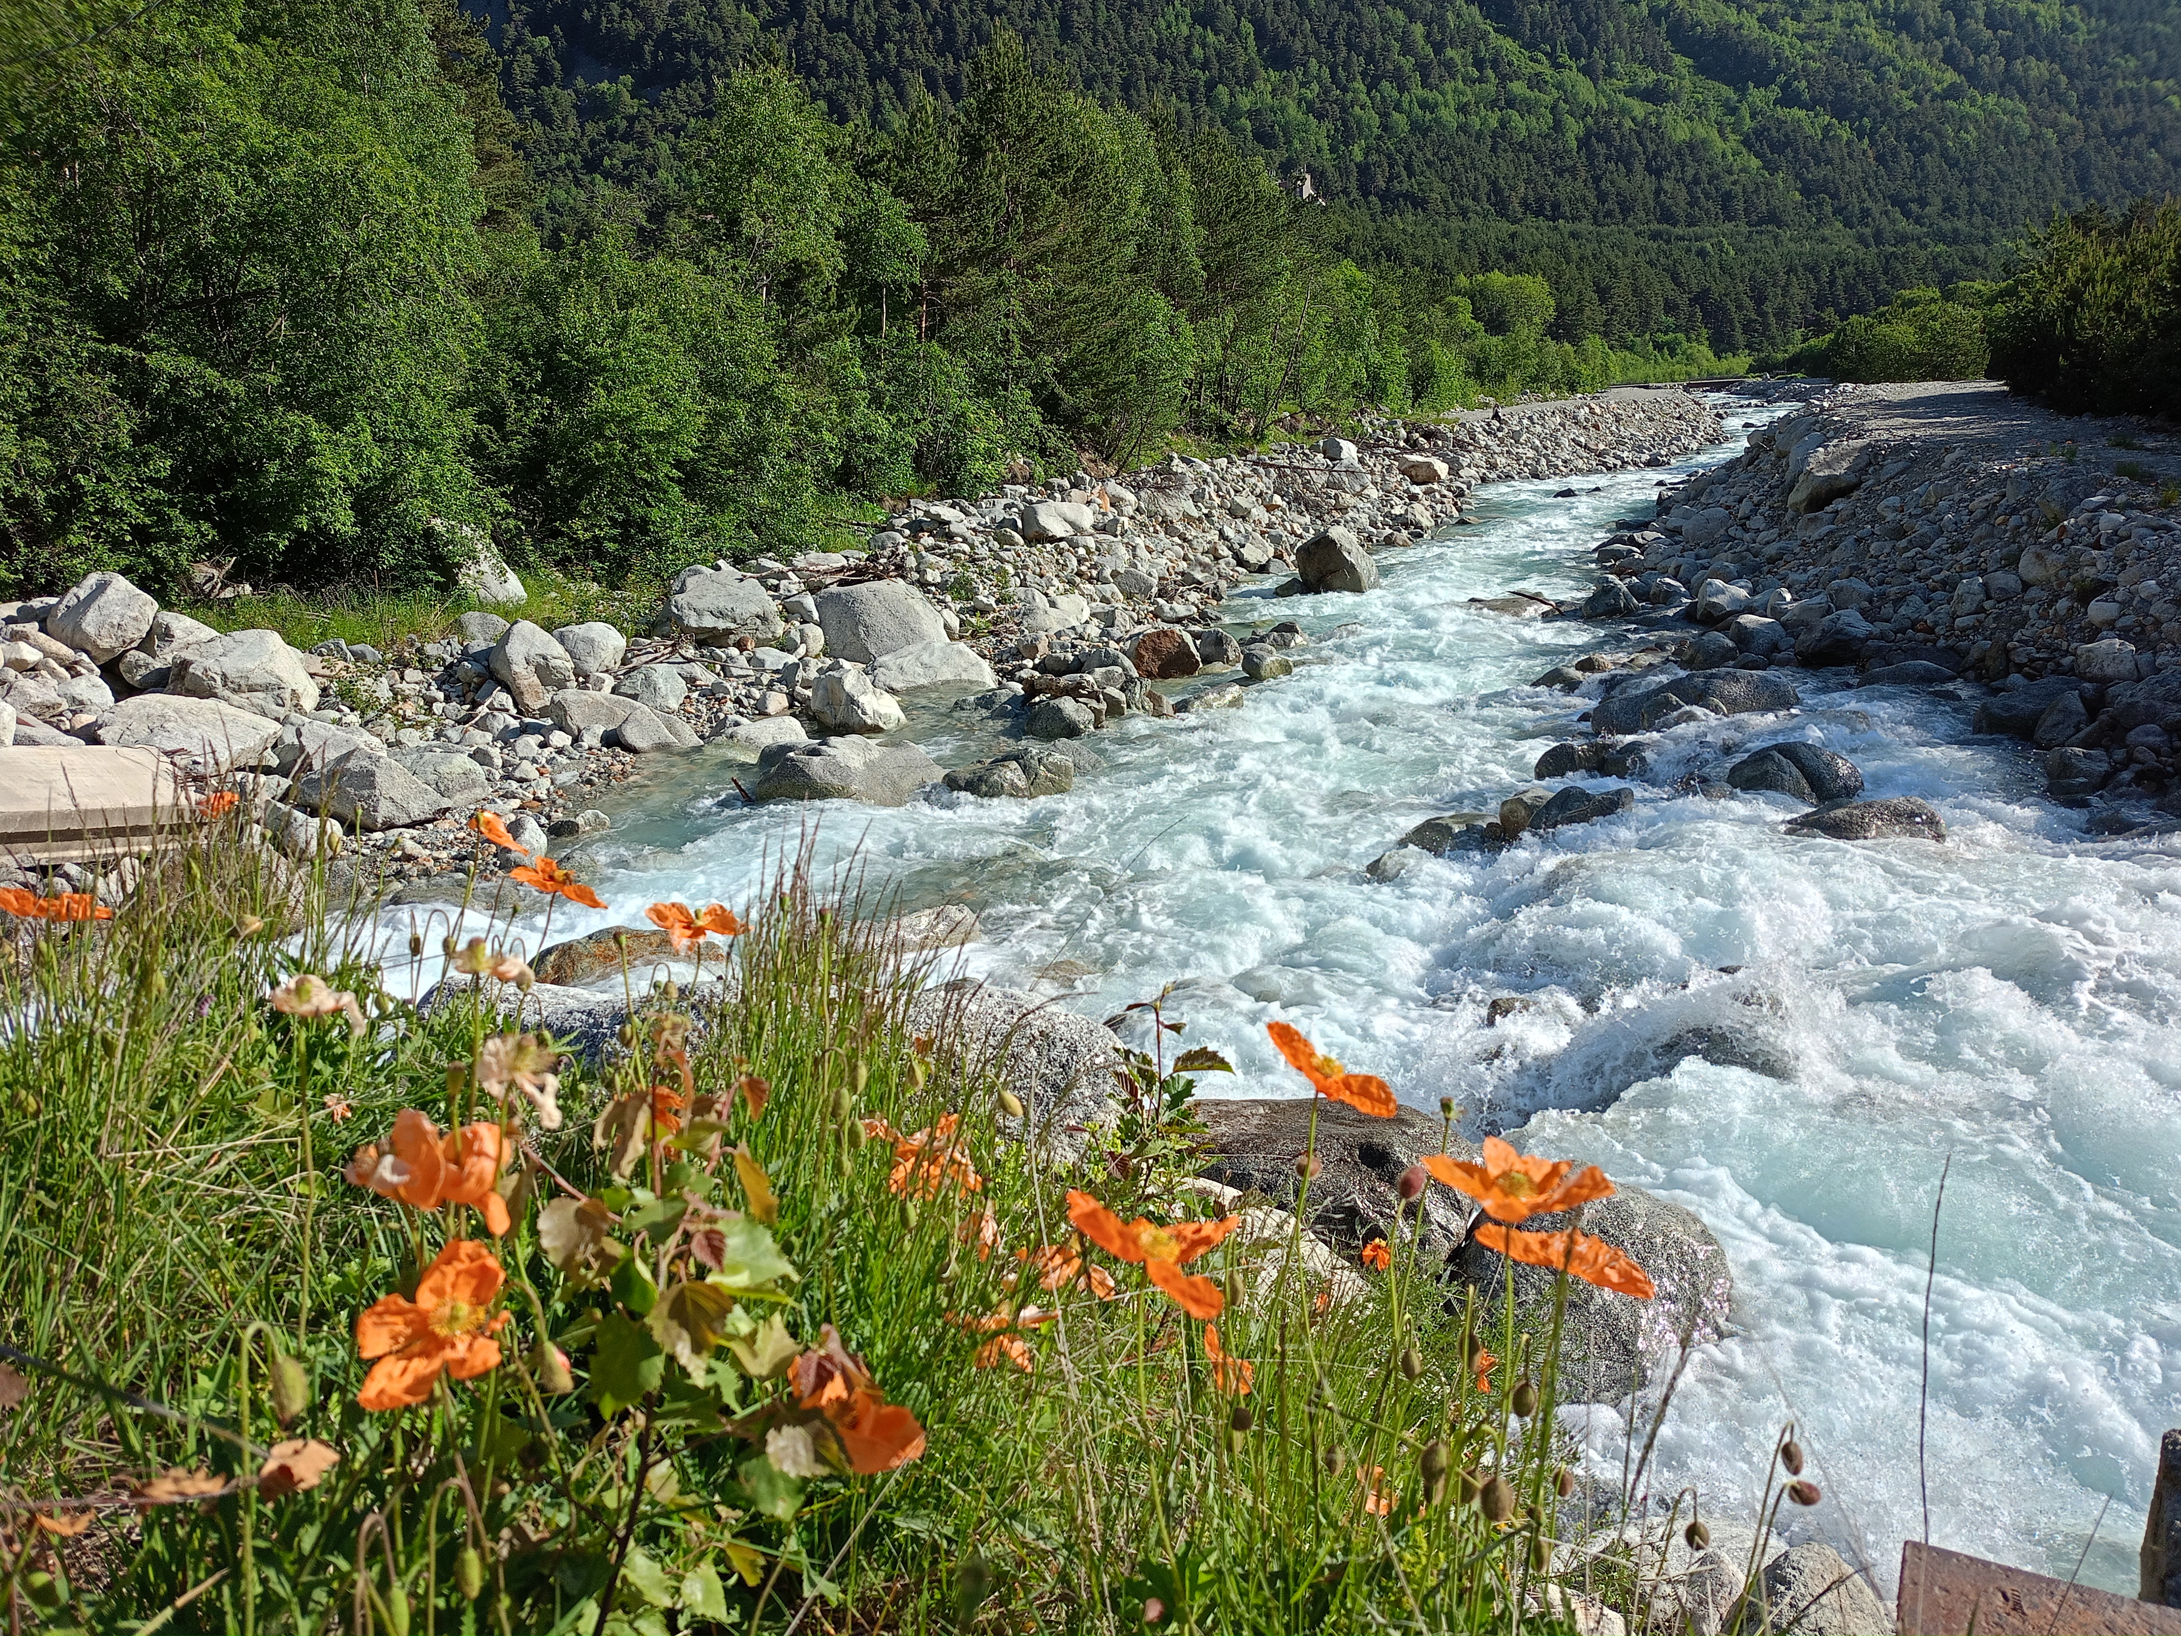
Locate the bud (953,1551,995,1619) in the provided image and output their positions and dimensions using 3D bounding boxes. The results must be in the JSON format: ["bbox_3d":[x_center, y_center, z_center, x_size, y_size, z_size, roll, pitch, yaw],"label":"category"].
[{"bbox_3d":[-0.029,0.191,0.440,0.010,0.019,0.010,6,13,0],"label":"bud"}]

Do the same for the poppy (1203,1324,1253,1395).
[{"bbox_3d":[0.094,0.369,1.200,0.036,0.036,0.038,0,13,0],"label":"poppy"}]

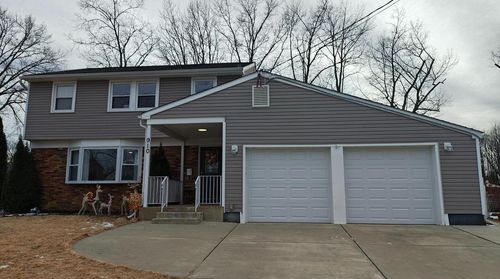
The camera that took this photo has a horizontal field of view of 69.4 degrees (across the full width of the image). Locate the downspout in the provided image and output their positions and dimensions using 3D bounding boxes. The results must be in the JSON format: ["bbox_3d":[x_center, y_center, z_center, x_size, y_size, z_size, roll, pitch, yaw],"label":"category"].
[{"bbox_3d":[6.120,0.991,9.540,0.110,2.169,0.100,-1,-9,6],"label":"downspout"}]

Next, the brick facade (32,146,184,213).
[{"bbox_3d":[-5.691,1.616,14.372,6.338,2.648,0.300,-1,-9,6],"label":"brick facade"}]

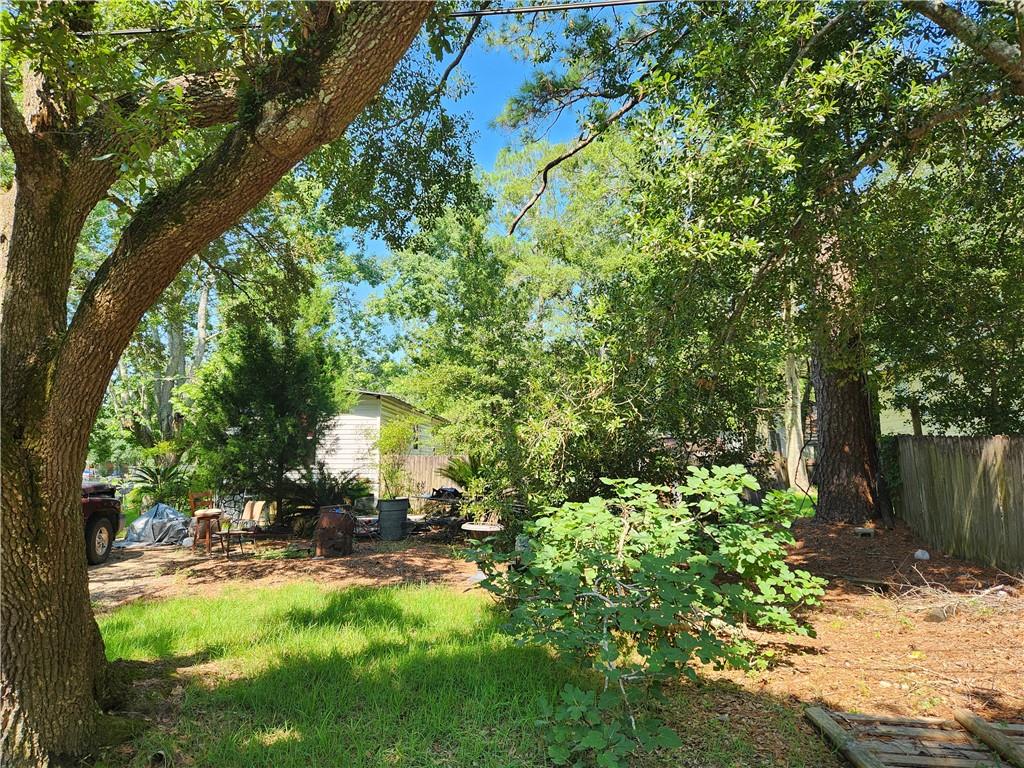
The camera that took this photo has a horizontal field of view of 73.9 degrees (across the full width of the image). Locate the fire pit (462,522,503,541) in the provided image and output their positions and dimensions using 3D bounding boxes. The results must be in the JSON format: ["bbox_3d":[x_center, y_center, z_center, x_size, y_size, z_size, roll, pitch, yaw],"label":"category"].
[{"bbox_3d":[-0.540,2.845,12.672,0.820,0.370,0.820,0,-6,0],"label":"fire pit"}]

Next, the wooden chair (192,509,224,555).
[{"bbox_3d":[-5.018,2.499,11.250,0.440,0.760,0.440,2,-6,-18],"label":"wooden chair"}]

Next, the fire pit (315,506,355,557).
[{"bbox_3d":[-2.988,2.476,11.454,0.600,0.850,0.600,0,-6,0],"label":"fire pit"}]

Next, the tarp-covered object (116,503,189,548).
[{"bbox_3d":[-6.832,2.642,12.895,1.250,0.820,1.000,3,-7,-27],"label":"tarp-covered object"}]

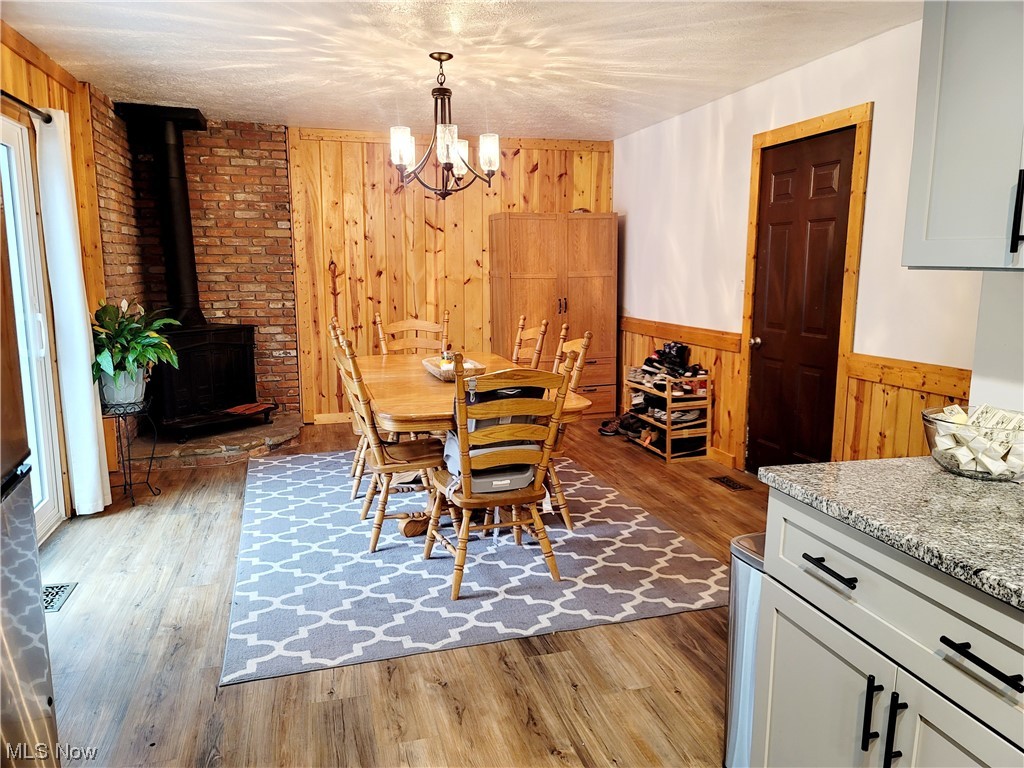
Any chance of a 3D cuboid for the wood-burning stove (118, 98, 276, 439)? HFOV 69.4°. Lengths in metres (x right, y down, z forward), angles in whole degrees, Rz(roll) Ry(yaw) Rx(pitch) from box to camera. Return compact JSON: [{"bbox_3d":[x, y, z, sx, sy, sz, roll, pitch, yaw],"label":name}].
[{"bbox_3d":[-2.403,-0.814,5.532,0.720,2.328,0.880,5,11,30],"label":"wood-burning stove"}]

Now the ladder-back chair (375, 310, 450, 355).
[{"bbox_3d":[-0.623,0.044,5.056,0.515,1.040,0.573,-3,10,-17],"label":"ladder-back chair"}]

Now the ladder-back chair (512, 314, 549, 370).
[{"bbox_3d":[-0.116,0.104,4.688,0.573,1.040,0.515,-3,10,-15],"label":"ladder-back chair"}]

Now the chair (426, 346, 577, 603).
[{"bbox_3d":[-0.080,0.333,3.190,0.500,1.020,0.570,-3,10,-19],"label":"chair"}]

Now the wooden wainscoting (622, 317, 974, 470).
[{"bbox_3d":[1.468,0.103,5.005,0.050,0.896,3.650,-3,10,-17],"label":"wooden wainscoting"}]

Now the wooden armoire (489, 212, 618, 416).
[{"bbox_3d":[0.370,-0.601,6.616,1.020,1.795,0.525,-3,10,-15],"label":"wooden armoire"}]

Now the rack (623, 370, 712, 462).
[{"bbox_3d":[1.134,0.193,5.397,0.350,0.595,0.640,-4,10,-21],"label":"rack"}]

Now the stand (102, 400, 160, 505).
[{"bbox_3d":[-2.214,0.386,4.290,0.290,0.570,0.290,-3,10,-17],"label":"stand"}]

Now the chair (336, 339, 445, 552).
[{"bbox_3d":[-0.565,0.250,3.709,0.560,1.020,0.500,-3,10,-18],"label":"chair"}]

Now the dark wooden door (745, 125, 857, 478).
[{"bbox_3d":[1.663,-0.370,4.333,0.050,2.040,0.810,-3,10,-17],"label":"dark wooden door"}]

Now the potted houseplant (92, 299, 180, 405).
[{"bbox_3d":[-2.199,-0.171,4.299,0.520,0.650,0.520,-3,10,-15],"label":"potted houseplant"}]

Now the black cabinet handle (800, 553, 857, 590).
[{"bbox_3d":[0.643,0.374,1.486,0.032,0.011,0.154,-3,10,-15],"label":"black cabinet handle"}]

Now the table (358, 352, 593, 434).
[{"bbox_3d":[-0.334,0.339,4.138,0.970,0.760,2.070,-3,10,-15],"label":"table"}]

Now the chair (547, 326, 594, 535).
[{"bbox_3d":[0.086,0.220,3.995,0.573,1.040,0.515,-2,10,-10],"label":"chair"}]

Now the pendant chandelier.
[{"bbox_3d":[-0.373,-1.398,4.059,0.620,0.752,0.610,-3,10,-15],"label":"pendant chandelier"}]

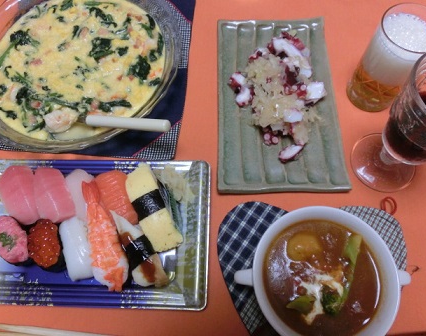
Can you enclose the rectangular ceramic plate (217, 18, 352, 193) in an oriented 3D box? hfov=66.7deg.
[{"bbox_3d":[0.072,-0.080,0.369,0.132,0.020,0.229,0,67,1],"label":"rectangular ceramic plate"}]

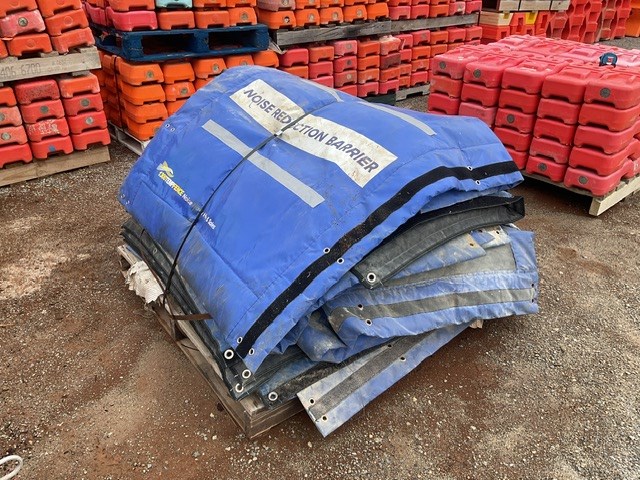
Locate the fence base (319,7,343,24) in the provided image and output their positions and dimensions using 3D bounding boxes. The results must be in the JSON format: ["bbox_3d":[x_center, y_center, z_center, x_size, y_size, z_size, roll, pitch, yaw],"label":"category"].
[{"bbox_3d":[-0.064,-1.930,4.527,0.232,0.127,0.580,-18,35,-29],"label":"fence base"}]

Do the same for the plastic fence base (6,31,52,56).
[{"bbox_3d":[-1.865,-1.255,3.322,0.238,0.124,0.600,-20,35,-32],"label":"plastic fence base"}]

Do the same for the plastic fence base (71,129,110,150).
[{"bbox_3d":[-1.641,-0.769,3.662,0.229,0.124,0.580,-20,36,-31],"label":"plastic fence base"}]

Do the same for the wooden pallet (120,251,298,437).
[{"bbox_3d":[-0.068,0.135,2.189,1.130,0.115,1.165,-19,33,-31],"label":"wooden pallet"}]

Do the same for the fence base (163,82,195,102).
[{"bbox_3d":[-1.178,-1.170,4.015,0.238,0.124,0.600,-21,35,-33],"label":"fence base"}]

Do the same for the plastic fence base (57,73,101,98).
[{"bbox_3d":[-1.707,-1.091,3.592,0.238,0.124,0.600,-22,36,-34],"label":"plastic fence base"}]

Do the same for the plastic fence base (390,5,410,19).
[{"bbox_3d":[0.512,-2.093,4.853,0.238,0.124,0.600,-21,35,-32],"label":"plastic fence base"}]

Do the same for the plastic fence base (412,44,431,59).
[{"bbox_3d":[0.716,-1.760,4.935,0.230,0.120,0.580,-21,34,-33],"label":"plastic fence base"}]

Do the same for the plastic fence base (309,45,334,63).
[{"bbox_3d":[-0.153,-1.619,4.524,0.238,0.124,0.600,-18,34,-30],"label":"plastic fence base"}]

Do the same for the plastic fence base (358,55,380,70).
[{"bbox_3d":[0.272,-1.642,4.779,0.229,0.124,0.580,-17,34,-27],"label":"plastic fence base"}]

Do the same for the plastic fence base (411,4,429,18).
[{"bbox_3d":[0.710,-2.155,4.987,0.238,0.124,0.600,-21,35,-32],"label":"plastic fence base"}]

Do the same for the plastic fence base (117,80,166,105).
[{"bbox_3d":[-1.323,-1.108,3.827,0.232,0.127,0.580,-19,35,-30],"label":"plastic fence base"}]

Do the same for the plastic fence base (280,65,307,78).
[{"bbox_3d":[-0.345,-1.325,4.131,0.230,0.120,0.580,-19,33,-31],"label":"plastic fence base"}]

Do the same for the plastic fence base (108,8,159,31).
[{"bbox_3d":[-1.276,-1.463,3.497,0.230,0.120,0.580,-17,33,-29],"label":"plastic fence base"}]

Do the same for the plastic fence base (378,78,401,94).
[{"bbox_3d":[0.409,-1.401,4.711,0.230,0.120,0.580,-19,33,-31],"label":"plastic fence base"}]

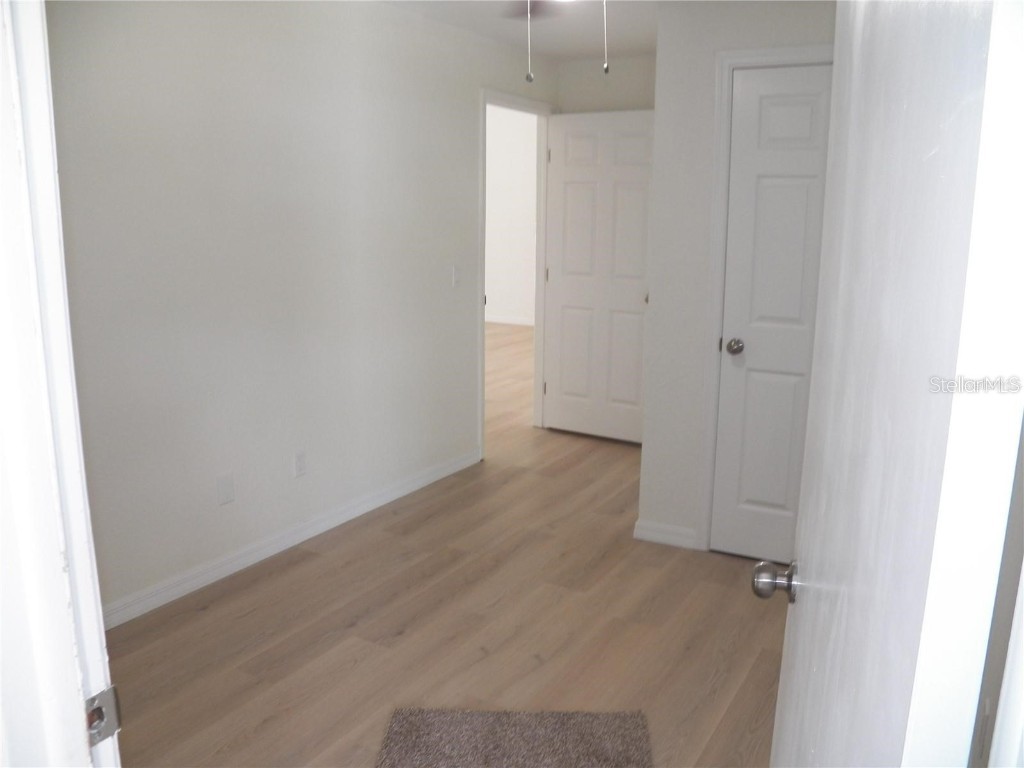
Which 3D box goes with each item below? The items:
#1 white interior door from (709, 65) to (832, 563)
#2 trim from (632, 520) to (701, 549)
[{"bbox_3d":[1.090,-0.241,3.391,0.457,2.025,0.036,6,13,25],"label":"white interior door"},{"bbox_3d":[0.701,0.677,3.749,0.302,0.087,0.015,6,13,25],"label":"trim"}]

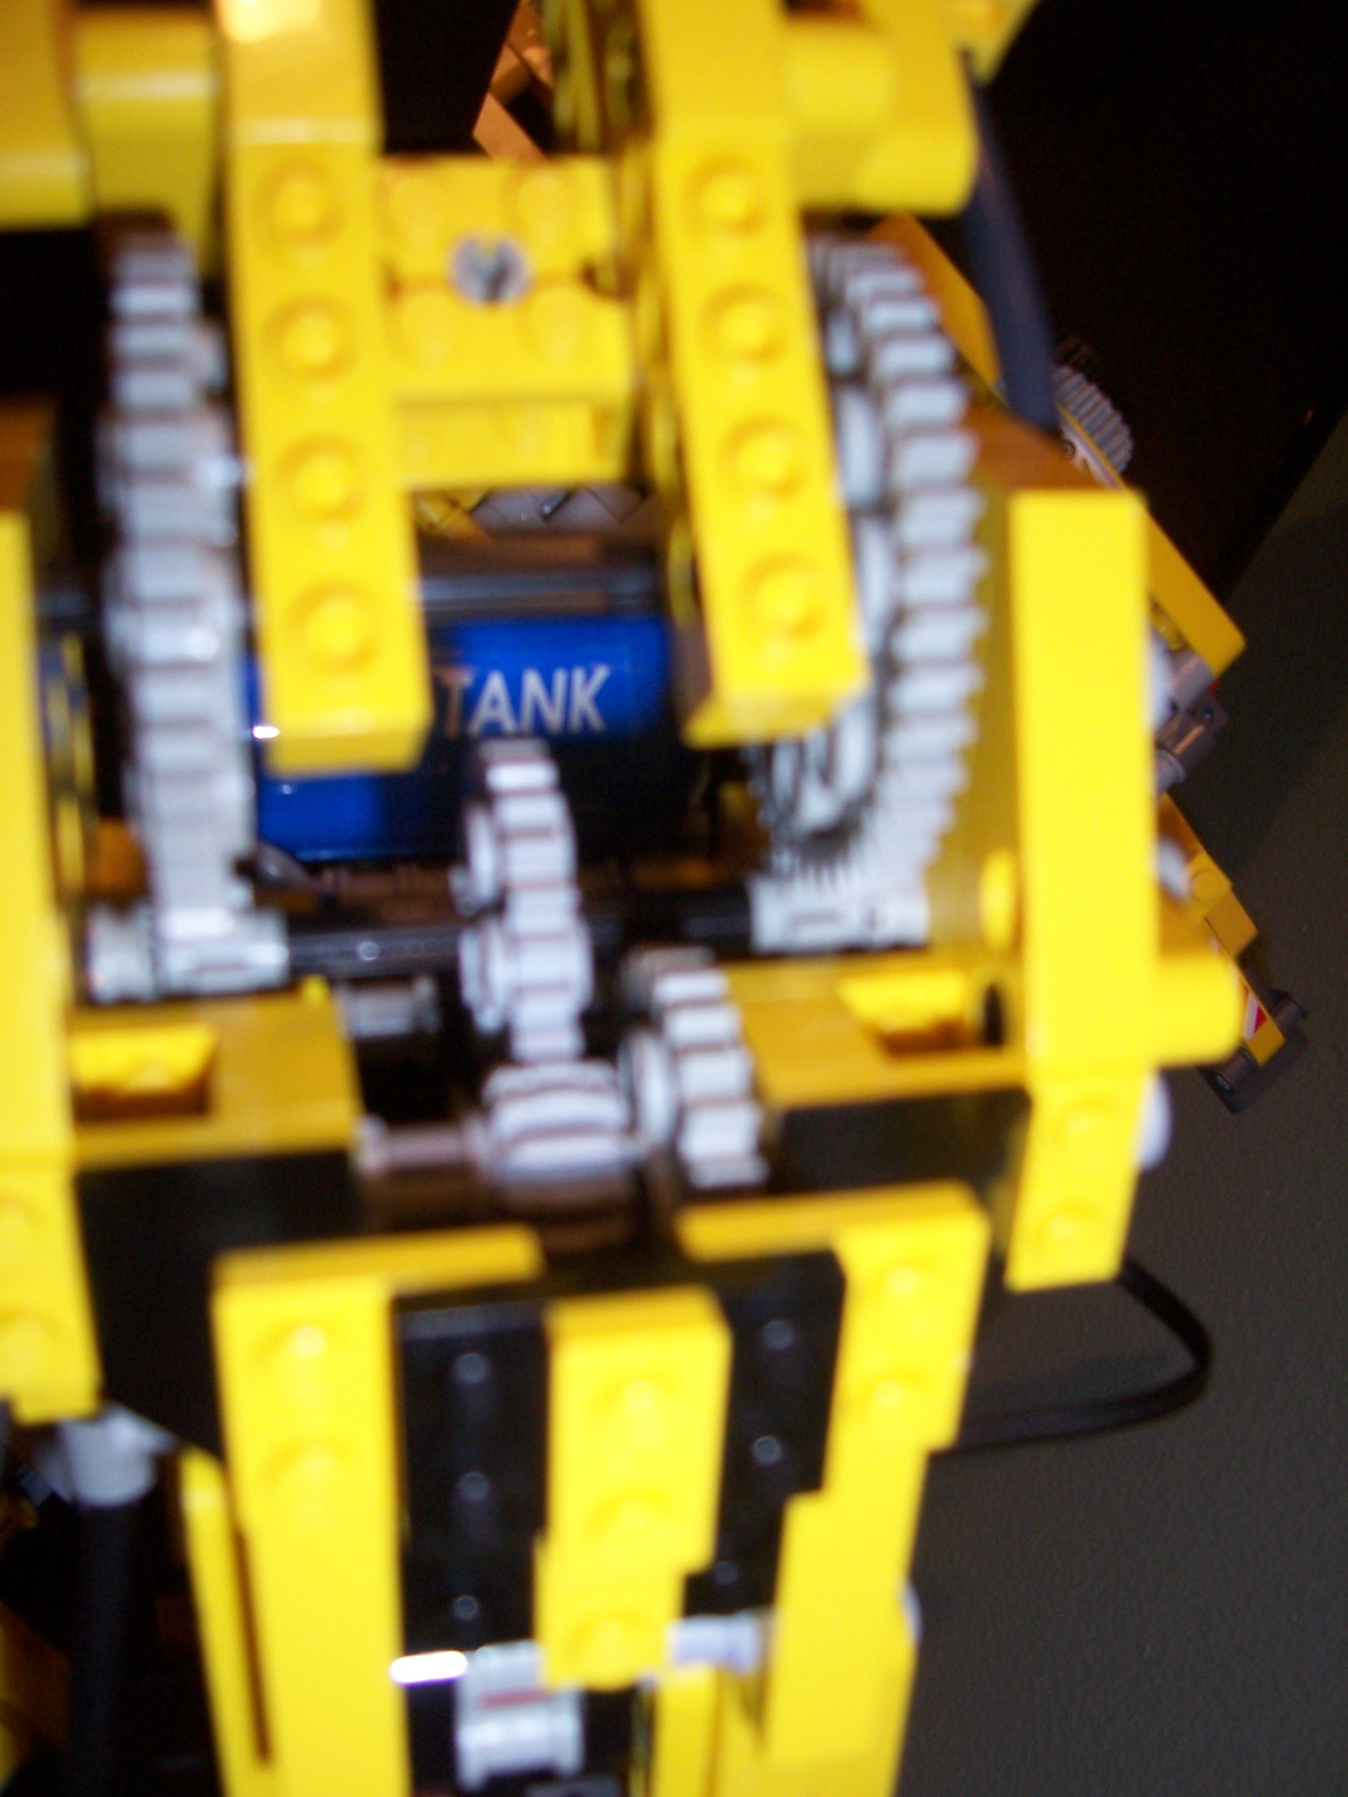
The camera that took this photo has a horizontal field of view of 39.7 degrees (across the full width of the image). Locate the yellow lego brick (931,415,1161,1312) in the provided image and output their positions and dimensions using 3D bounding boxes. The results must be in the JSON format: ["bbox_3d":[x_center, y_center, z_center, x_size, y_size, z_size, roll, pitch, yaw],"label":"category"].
[{"bbox_3d":[0.024,-0.003,0.123,0.009,0.054,0.019,-3,15,-11],"label":"yellow lego brick"}]

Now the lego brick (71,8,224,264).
[{"bbox_3d":[-0.033,-0.050,0.121,0.008,0.016,0.006,-5,80,-11],"label":"lego brick"}]

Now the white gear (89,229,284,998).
[{"bbox_3d":[-0.029,-0.017,0.115,0.007,0.044,0.042,-4,12,-11],"label":"white gear"}]

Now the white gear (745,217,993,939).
[{"bbox_3d":[0.011,-0.020,0.123,0.007,0.044,0.042,-4,12,-11],"label":"white gear"}]

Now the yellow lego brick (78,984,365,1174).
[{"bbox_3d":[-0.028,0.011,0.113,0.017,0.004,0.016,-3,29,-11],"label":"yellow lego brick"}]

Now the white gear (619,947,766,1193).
[{"bbox_3d":[0.000,0.013,0.117,0.006,0.018,0.018,-4,12,-11],"label":"white gear"}]

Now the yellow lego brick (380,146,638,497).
[{"bbox_3d":[-0.012,-0.037,0.119,0.016,0.014,0.016,-5,80,-11],"label":"yellow lego brick"}]

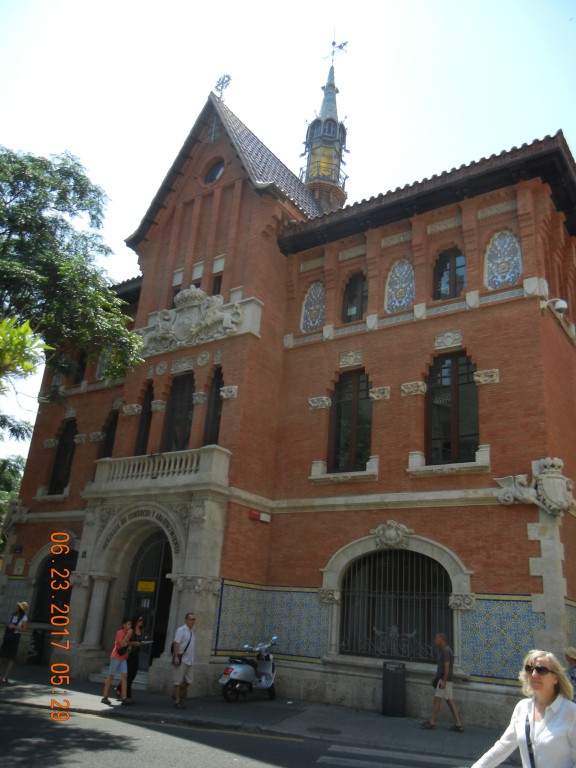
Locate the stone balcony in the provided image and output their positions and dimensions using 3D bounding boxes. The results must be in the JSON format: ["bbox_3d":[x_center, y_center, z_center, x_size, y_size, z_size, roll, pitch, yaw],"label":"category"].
[{"bbox_3d":[-3.353,2.333,16.964,4.400,1.080,0.850,-10,-24,34],"label":"stone balcony"}]

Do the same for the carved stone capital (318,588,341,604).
[{"bbox_3d":[0.922,4.851,15.221,0.550,0.340,0.270,-10,-24,34],"label":"carved stone capital"}]

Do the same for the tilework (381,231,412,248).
[{"bbox_3d":[3.197,-4.213,19.419,1.020,0.330,0.100,-10,-25,34],"label":"tilework"}]

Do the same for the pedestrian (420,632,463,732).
[{"bbox_3d":[3.062,5.915,13.322,0.800,1.740,0.500,-10,-25,34],"label":"pedestrian"}]

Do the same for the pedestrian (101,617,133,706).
[{"bbox_3d":[-3.325,5.444,13.175,0.500,1.570,0.450,-10,-25,34],"label":"pedestrian"}]

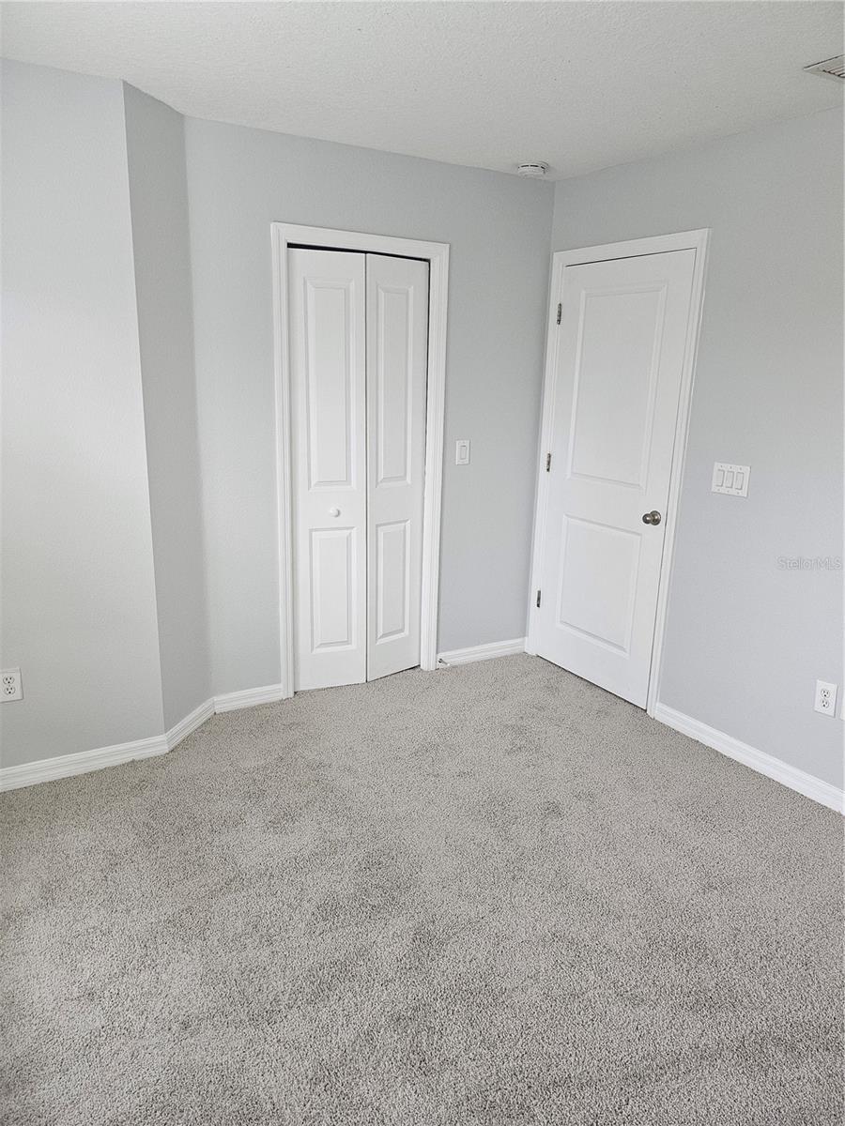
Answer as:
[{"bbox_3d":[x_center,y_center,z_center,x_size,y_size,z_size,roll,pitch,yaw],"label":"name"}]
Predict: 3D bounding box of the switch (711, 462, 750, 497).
[{"bbox_3d":[1.232,-0.334,3.128,0.010,0.117,0.165,-7,17,-30],"label":"switch"}]

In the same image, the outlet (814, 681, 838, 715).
[{"bbox_3d":[1.483,0.499,2.875,0.009,0.117,0.073,-7,17,-30],"label":"outlet"}]

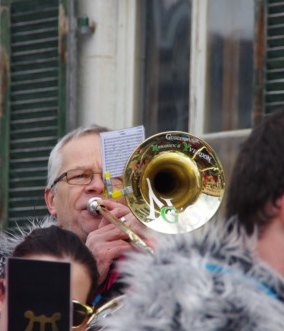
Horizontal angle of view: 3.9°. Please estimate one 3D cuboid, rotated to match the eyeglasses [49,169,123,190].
[{"bbox_3d":[-0.117,0.052,8.931,0.137,0.044,0.138,1,-20,-19],"label":"eyeglasses"}]

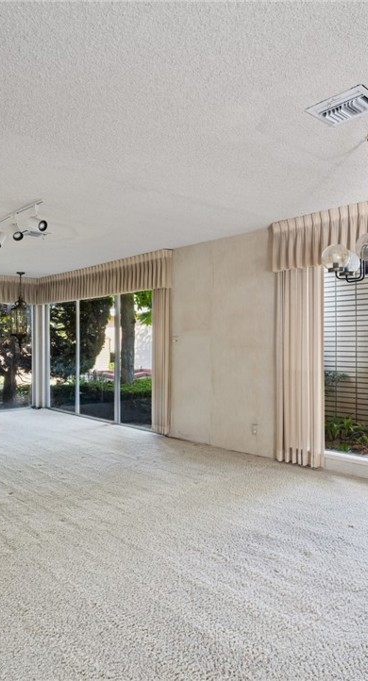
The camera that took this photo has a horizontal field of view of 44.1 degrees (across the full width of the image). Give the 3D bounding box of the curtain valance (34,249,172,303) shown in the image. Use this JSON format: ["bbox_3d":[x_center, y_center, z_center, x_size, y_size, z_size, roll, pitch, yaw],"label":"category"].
[{"bbox_3d":[-1.439,-0.911,7.246,0.200,0.510,3.700,0,0,-43],"label":"curtain valance"}]

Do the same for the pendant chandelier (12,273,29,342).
[{"bbox_3d":[-2.803,-0.529,7.815,0.270,1.270,0.270,0,0,-43],"label":"pendant chandelier"}]

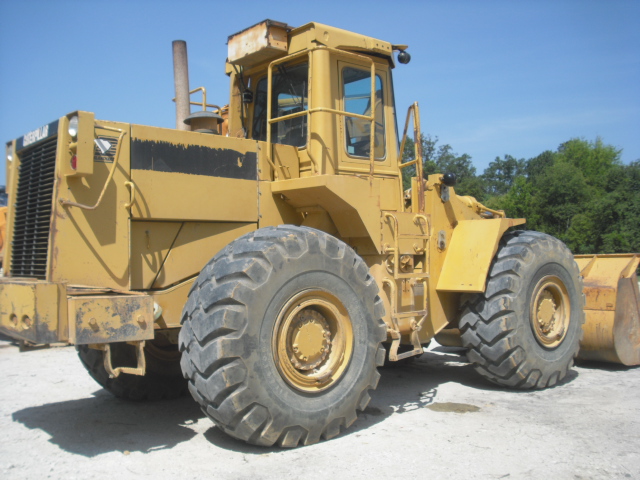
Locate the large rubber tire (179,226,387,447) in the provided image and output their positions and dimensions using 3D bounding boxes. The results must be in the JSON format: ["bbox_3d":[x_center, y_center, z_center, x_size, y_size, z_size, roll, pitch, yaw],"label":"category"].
[{"bbox_3d":[-0.243,0.768,5.599,1.740,1.740,0.680,0,-2,-40],"label":"large rubber tire"}]

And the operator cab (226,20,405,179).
[{"bbox_3d":[-0.112,-1.268,7.213,1.270,1.380,1.480,0,-2,-40],"label":"operator cab"}]

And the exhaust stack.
[{"bbox_3d":[-1.258,-1.338,6.304,0.135,0.900,0.135,-2,-1,-40],"label":"exhaust stack"}]

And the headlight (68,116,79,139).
[{"bbox_3d":[-1.691,-0.776,4.922,0.110,0.160,0.155,0,-2,-40],"label":"headlight"}]

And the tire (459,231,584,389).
[{"bbox_3d":[2.315,0.791,7.914,1.740,1.740,0.680,0,-2,-41],"label":"tire"}]

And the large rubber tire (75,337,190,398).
[{"bbox_3d":[-1.642,0.835,7.286,1.740,1.740,0.680,0,-2,-40],"label":"large rubber tire"}]

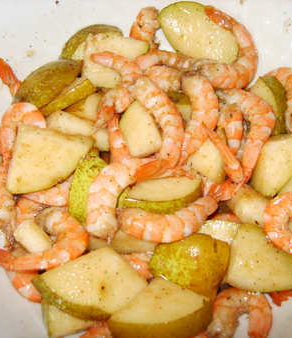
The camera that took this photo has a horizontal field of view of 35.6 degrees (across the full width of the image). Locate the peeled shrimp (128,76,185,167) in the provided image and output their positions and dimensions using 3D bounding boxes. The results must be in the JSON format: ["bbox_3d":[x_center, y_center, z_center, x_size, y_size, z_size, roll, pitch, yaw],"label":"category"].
[{"bbox_3d":[0.007,-0.032,0.284,0.025,0.018,0.066,-28,68,-12],"label":"peeled shrimp"}]

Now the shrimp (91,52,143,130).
[{"bbox_3d":[-0.019,-0.051,0.296,0.035,0.018,0.057,0,65,0],"label":"shrimp"}]

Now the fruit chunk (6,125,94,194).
[{"bbox_3d":[-0.058,-0.004,0.273,0.048,0.020,0.044,6,65,3],"label":"fruit chunk"}]

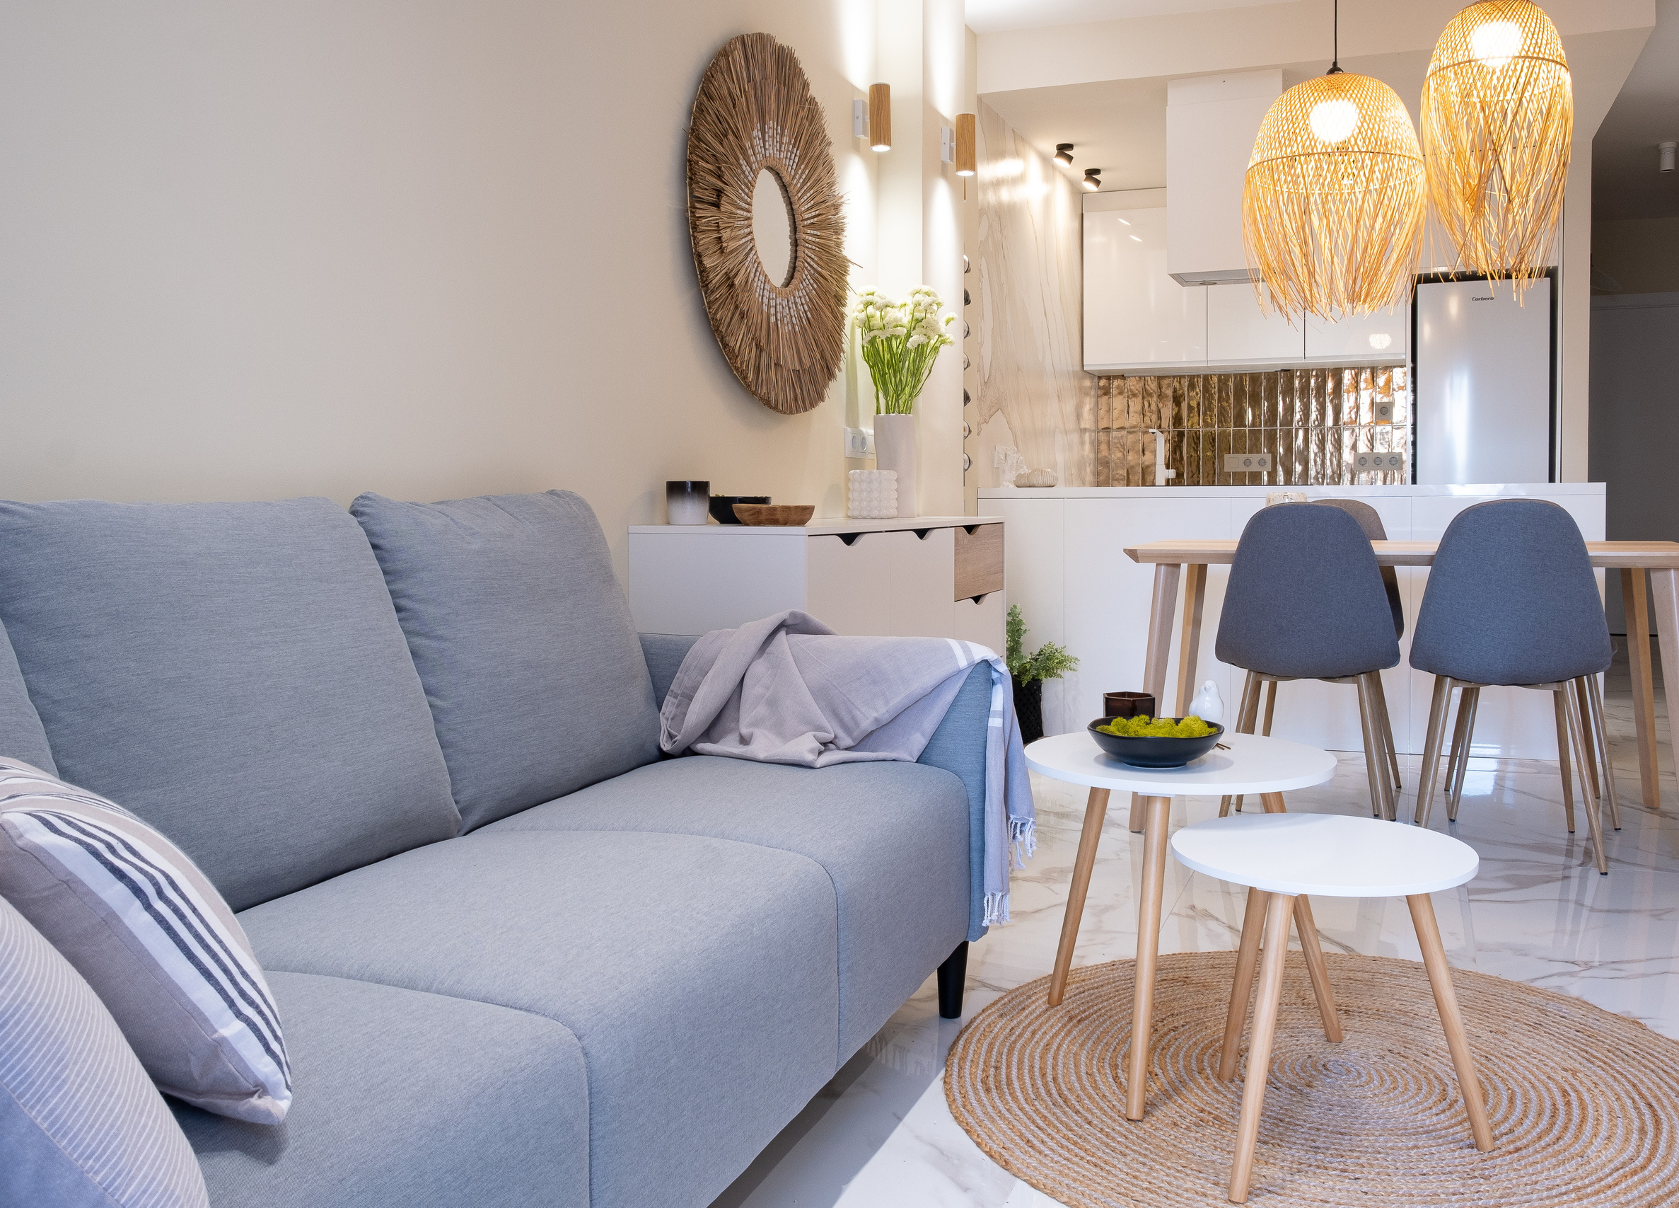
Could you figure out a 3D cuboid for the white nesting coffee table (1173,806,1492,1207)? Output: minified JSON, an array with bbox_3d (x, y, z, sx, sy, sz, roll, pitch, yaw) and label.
[{"bbox_3d":[0.661,0.536,1.866,0.405,0.410,0.420,2,5,22],"label":"white nesting coffee table"}]

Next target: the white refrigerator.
[{"bbox_3d":[2.943,-0.539,6.293,0.544,1.797,0.584,1,5,22],"label":"white refrigerator"}]

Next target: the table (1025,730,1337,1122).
[{"bbox_3d":[0.538,0.478,2.165,0.485,0.478,0.500,2,5,22],"label":"table"}]

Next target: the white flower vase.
[{"bbox_3d":[0.165,-0.392,3.890,0.112,0.302,0.112,1,5,22],"label":"white flower vase"}]

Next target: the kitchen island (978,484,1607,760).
[{"bbox_3d":[1.598,0.023,5.002,2.079,0.911,0.594,1,5,22],"label":"kitchen island"}]

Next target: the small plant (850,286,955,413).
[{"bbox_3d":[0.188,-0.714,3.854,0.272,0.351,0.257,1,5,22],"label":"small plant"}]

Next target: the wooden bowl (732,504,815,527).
[{"bbox_3d":[-0.139,-0.190,2.862,0.170,0.046,0.170,0,5,0],"label":"wooden bowl"}]

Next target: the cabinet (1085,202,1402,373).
[{"bbox_3d":[1.968,-1.550,6.628,1.485,0.782,0.356,1,5,22],"label":"cabinet"}]

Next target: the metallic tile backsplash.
[{"bbox_3d":[2.081,-0.889,6.959,1.531,0.600,0.016,2,5,22],"label":"metallic tile backsplash"}]

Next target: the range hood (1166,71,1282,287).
[{"bbox_3d":[1.462,-1.571,5.088,0.404,0.690,0.380,2,5,22],"label":"range hood"}]

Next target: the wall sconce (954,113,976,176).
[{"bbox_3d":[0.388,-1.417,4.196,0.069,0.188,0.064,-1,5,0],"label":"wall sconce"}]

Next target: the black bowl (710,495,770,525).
[{"bbox_3d":[-0.224,-0.208,3.026,0.142,0.058,0.142,0,5,0],"label":"black bowl"}]

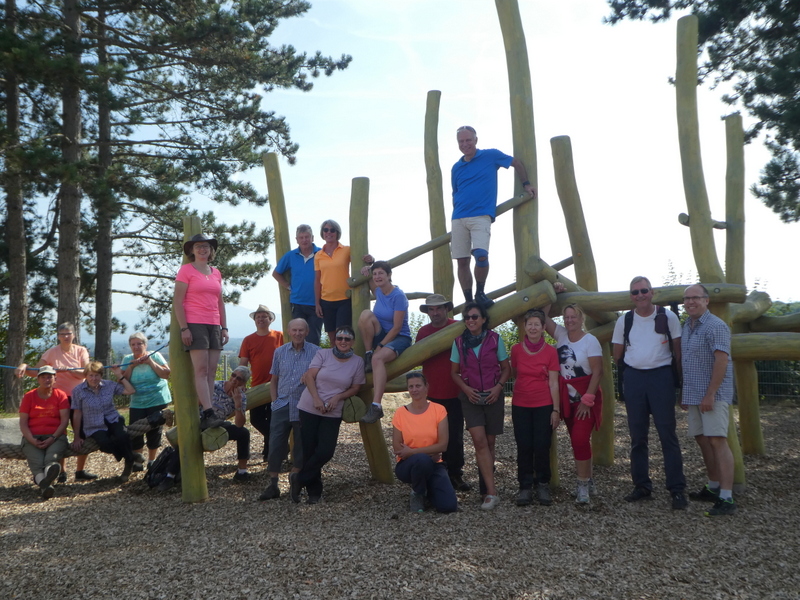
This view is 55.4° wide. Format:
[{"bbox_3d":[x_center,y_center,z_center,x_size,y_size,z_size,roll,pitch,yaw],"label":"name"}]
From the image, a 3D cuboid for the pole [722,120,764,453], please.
[{"bbox_3d":[3.704,-0.167,8.200,0.250,3.660,0.250,-3,-2,0],"label":"pole"}]

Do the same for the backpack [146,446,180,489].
[{"bbox_3d":[-2.202,1.559,7.100,0.300,0.440,0.240,21,-11,37],"label":"backpack"}]

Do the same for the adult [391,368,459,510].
[{"bbox_3d":[0.217,1.202,6.480,0.540,1.180,0.680,-2,-2,3],"label":"adult"}]

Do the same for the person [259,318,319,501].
[{"bbox_3d":[-1.014,1.000,7.000,0.560,1.680,0.430,-2,-2,-5],"label":"person"}]

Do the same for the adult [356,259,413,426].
[{"bbox_3d":[-0.127,0.356,6.700,0.460,1.430,0.620,-3,-2,31],"label":"adult"}]

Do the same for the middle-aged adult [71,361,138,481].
[{"bbox_3d":[-2.983,1.217,7.700,0.580,1.180,0.660,0,-2,-18],"label":"middle-aged adult"}]

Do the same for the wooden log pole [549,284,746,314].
[{"bbox_3d":[2.173,-0.018,6.750,1.720,0.200,0.200,-1,-2,11],"label":"wooden log pole"}]

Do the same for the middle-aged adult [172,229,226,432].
[{"bbox_3d":[-1.704,0.268,6.500,0.460,1.680,0.360,1,-3,-16],"label":"middle-aged adult"}]

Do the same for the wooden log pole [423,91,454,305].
[{"bbox_3d":[0.452,-0.231,8.200,0.240,4.000,0.240,-3,-2,3],"label":"wooden log pole"}]

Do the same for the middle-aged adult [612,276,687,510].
[{"bbox_3d":[2.020,0.752,6.200,0.600,1.850,0.420,-1,-3,14],"label":"middle-aged adult"}]

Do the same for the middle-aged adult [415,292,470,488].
[{"bbox_3d":[0.398,0.872,7.150,0.530,1.840,0.420,-2,-2,-2],"label":"middle-aged adult"}]

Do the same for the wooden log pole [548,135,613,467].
[{"bbox_3d":[2.021,-0.006,8.277,0.340,3.600,0.280,-7,-2,0],"label":"wooden log pole"}]

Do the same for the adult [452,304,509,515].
[{"bbox_3d":[0.658,0.858,6.200,0.480,1.660,0.380,0,-3,7],"label":"adult"}]

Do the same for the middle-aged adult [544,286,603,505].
[{"bbox_3d":[1.445,0.795,6.350,0.470,1.790,0.360,-2,-2,23],"label":"middle-aged adult"}]

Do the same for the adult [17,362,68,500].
[{"bbox_3d":[-3.155,1.155,6.750,0.480,1.150,0.750,1,-3,-22],"label":"adult"}]

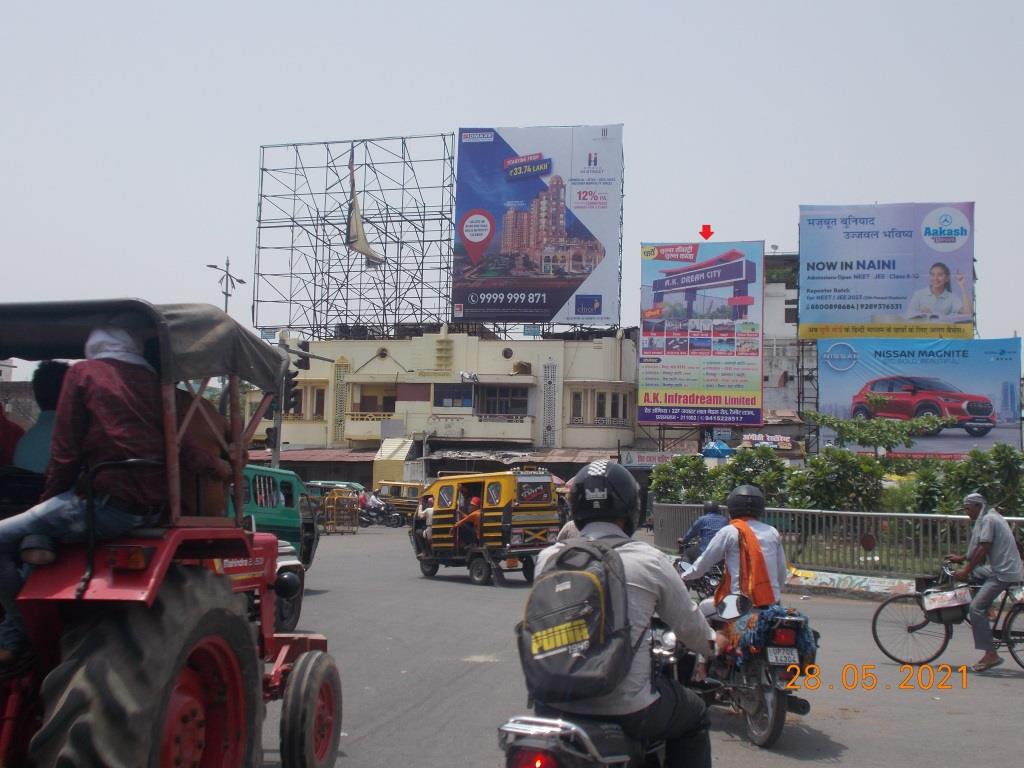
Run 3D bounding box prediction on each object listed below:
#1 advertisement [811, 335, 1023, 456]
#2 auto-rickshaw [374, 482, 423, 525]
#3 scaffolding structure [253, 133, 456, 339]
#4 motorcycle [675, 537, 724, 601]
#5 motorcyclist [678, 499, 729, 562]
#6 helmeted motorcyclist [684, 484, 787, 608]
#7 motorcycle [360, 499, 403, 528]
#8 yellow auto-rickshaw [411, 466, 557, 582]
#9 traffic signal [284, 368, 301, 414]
[{"bbox_3d":[16.290,0.588,46.177,7.700,4.800,0.300,0,-5,16],"label":"advertisement"},{"bbox_3d":[-4.134,4.989,47.935,3.100,1.880,1.450,2,-5,-2],"label":"auto-rickshaw"},{"bbox_3d":[-7.384,-6.742,55.136,9.400,9.600,2.500,0,-5,13],"label":"scaffolding structure"},{"bbox_3d":[2.351,2.398,13.944,0.740,1.100,1.950,2,-5,-4],"label":"motorcycle"},{"bbox_3d":[2.352,2.084,14.023,0.640,1.280,0.780,2,-5,-4],"label":"motorcyclist"},{"bbox_3d":[1.490,1.385,7.759,0.650,1.380,0.760,2,-5,-7],"label":"helmeted motorcyclist"},{"bbox_3d":[-5.080,5.069,44.913,1.950,1.120,0.750,-1,-6,20],"label":"motorcycle"},{"bbox_3d":[-0.620,2.507,20.405,3.000,1.930,1.360,-4,-7,45],"label":"yellow auto-rickshaw"},{"bbox_3d":[-5.345,0.173,28.091,0.380,1.120,0.320,0,-5,14],"label":"traffic signal"}]

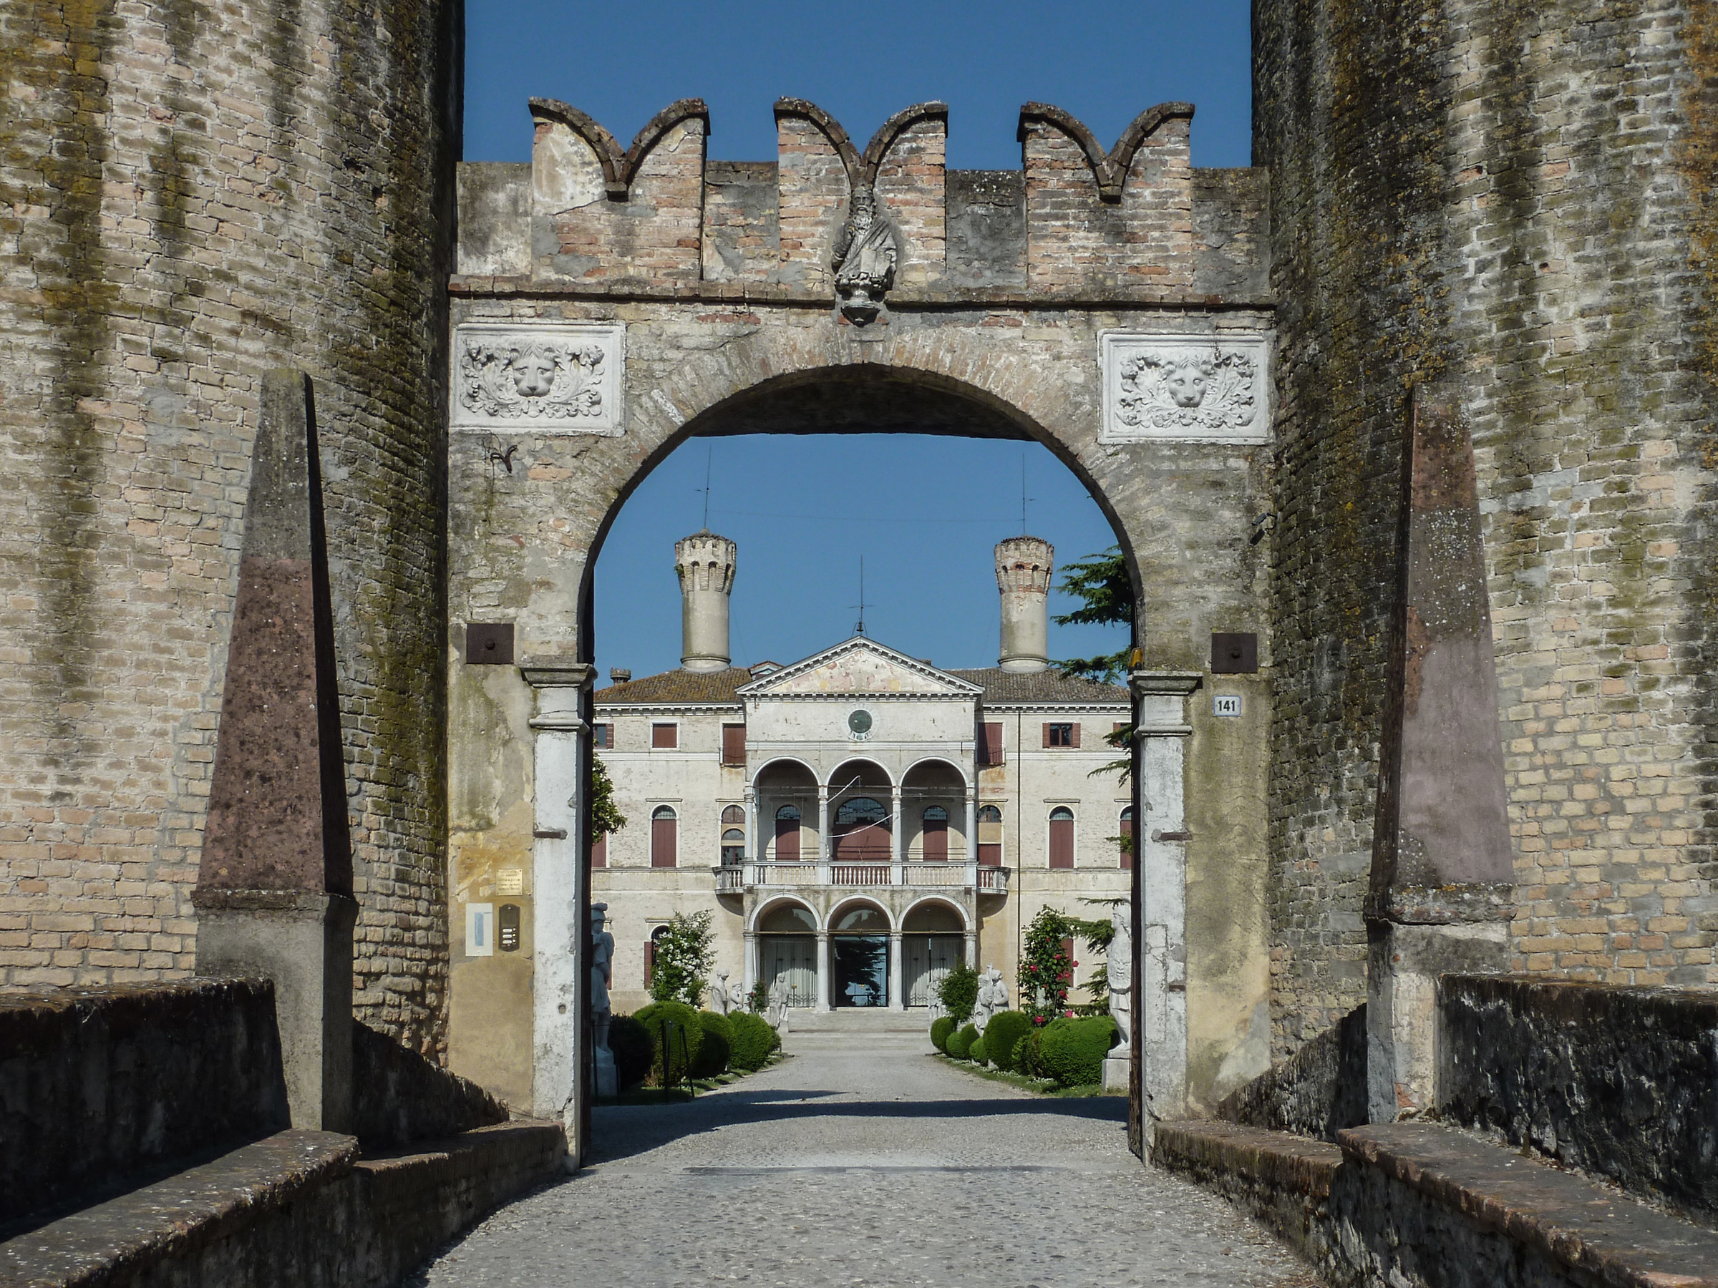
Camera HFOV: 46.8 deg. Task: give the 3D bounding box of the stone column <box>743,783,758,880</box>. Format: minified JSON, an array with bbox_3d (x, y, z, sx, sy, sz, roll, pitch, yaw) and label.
[{"bbox_3d":[-4.245,7.436,78.000,0.520,3.950,0.520,0,-2,0],"label":"stone column"}]

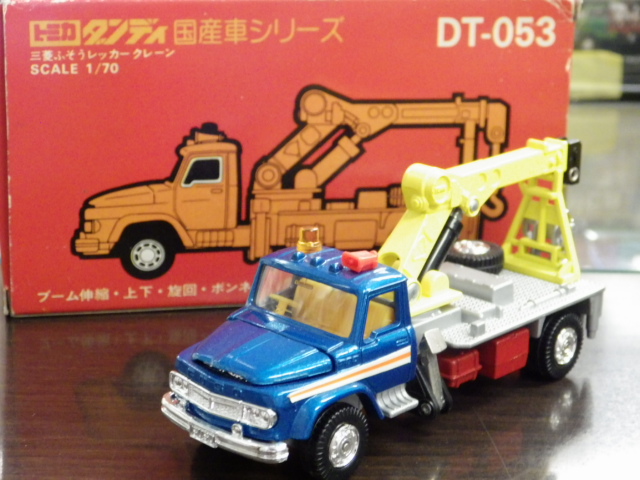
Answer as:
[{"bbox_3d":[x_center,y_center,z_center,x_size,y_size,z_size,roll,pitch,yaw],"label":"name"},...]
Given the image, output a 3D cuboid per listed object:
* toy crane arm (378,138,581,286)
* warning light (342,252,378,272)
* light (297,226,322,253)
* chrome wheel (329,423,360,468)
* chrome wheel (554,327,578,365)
[{"bbox_3d":[0.036,-0.004,0.361,0.017,0.035,0.073,16,22,40],"label":"toy crane arm"},{"bbox_3d":[0.008,0.004,0.323,0.004,0.003,0.005,-11,21,-35],"label":"warning light"},{"bbox_3d":[-0.002,0.000,0.331,0.005,0.004,0.005,1,17,0],"label":"light"},{"bbox_3d":[0.004,0.040,0.315,0.003,0.009,0.009,16,22,40],"label":"chrome wheel"},{"bbox_3d":[0.056,0.024,0.369,0.003,0.009,0.009,16,22,40],"label":"chrome wheel"}]

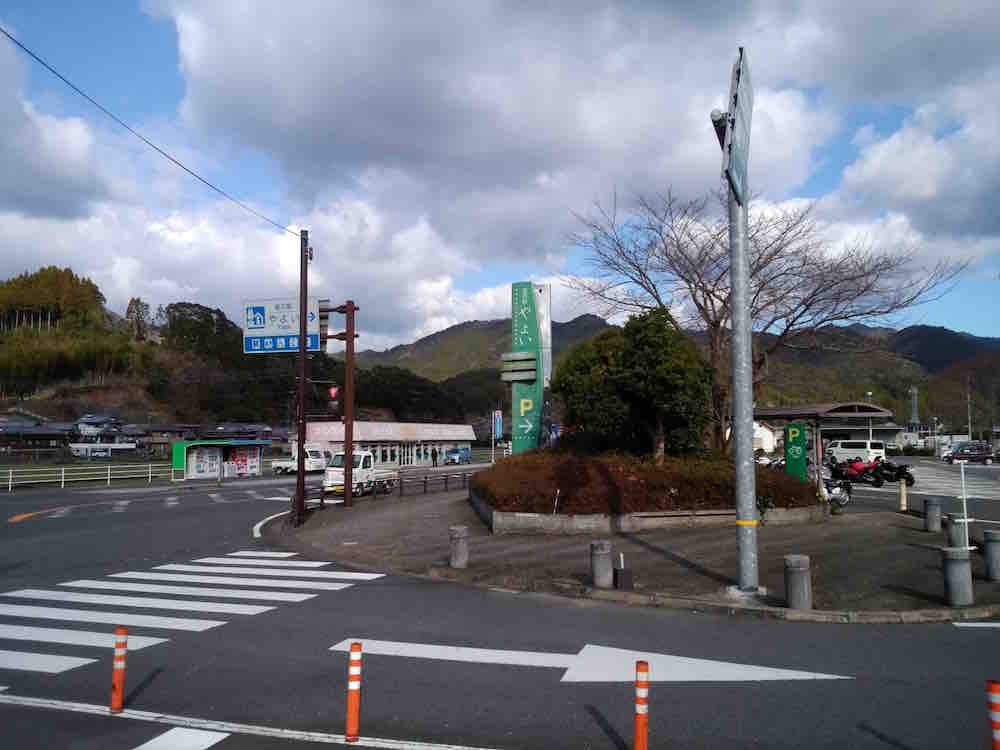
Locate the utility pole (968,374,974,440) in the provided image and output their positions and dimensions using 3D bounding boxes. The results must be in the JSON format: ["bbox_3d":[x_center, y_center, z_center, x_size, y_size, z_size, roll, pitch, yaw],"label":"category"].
[{"bbox_3d":[54.379,4.705,89.898,0.300,9.300,0.300,0,-5,0],"label":"utility pole"}]

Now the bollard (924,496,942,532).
[{"bbox_3d":[9.613,3.104,17.296,0.300,0.710,0.300,0,-5,0],"label":"bollard"}]

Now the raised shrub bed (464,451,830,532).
[{"bbox_3d":[4.077,3.149,22.815,9.600,1.600,11.500,0,-5,-5],"label":"raised shrub bed"}]

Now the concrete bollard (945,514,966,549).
[{"bbox_3d":[8.555,2.907,14.654,0.320,0.670,0.320,0,-5,0],"label":"concrete bollard"}]

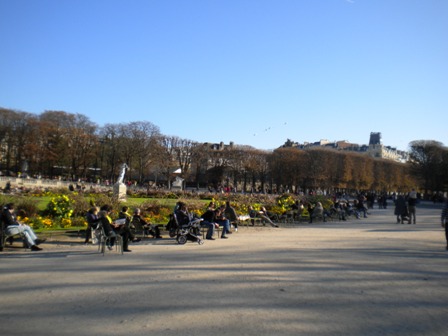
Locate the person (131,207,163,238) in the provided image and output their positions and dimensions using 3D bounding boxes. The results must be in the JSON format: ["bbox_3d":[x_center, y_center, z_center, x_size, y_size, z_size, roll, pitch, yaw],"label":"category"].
[{"bbox_3d":[-2.587,1.867,15.320,1.000,1.060,0.580,1,-3,-15],"label":"person"}]

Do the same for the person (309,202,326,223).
[{"bbox_3d":[4.863,2.288,23.309,0.750,1.100,0.550,1,-3,-20],"label":"person"}]

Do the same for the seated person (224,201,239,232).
[{"bbox_3d":[0.290,1.893,17.522,0.700,1.250,0.550,2,-4,-30],"label":"seated person"}]

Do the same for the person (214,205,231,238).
[{"bbox_3d":[-0.034,1.818,15.523,0.750,1.180,0.550,0,-3,0],"label":"person"}]

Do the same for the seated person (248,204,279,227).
[{"bbox_3d":[1.780,2.153,20.412,1.200,1.050,0.570,0,-3,5],"label":"seated person"}]

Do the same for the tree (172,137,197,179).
[{"bbox_3d":[-8.475,-0.796,97.192,5.300,11.000,5.300,0,-3,0],"label":"tree"}]

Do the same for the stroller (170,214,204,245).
[{"bbox_3d":[-1.101,1.831,13.670,0.980,0.950,0.580,0,-3,0],"label":"stroller"}]

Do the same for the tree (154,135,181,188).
[{"bbox_3d":[-11.875,-1.205,95.211,6.000,11.600,6.000,0,-3,0],"label":"tree"}]

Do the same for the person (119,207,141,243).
[{"bbox_3d":[-2.920,1.745,13.925,0.800,1.150,0.550,1,-3,-15],"label":"person"}]

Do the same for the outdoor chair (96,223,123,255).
[{"bbox_3d":[-2.937,1.771,11.670,0.600,0.850,0.570,1,-3,-15],"label":"outdoor chair"}]

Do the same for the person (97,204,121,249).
[{"bbox_3d":[-3.027,1.598,12.080,0.750,1.240,0.550,1,-3,-15],"label":"person"}]

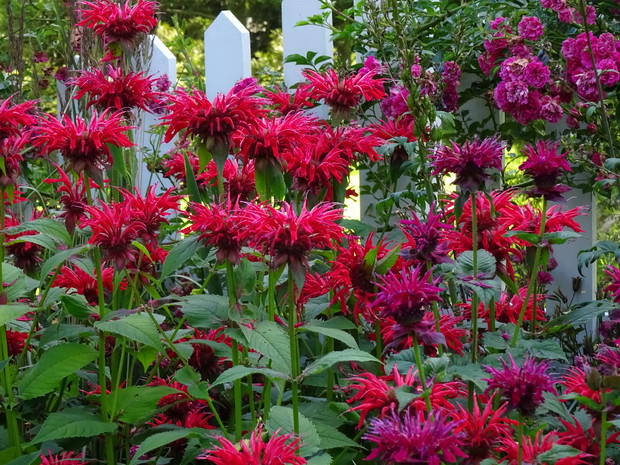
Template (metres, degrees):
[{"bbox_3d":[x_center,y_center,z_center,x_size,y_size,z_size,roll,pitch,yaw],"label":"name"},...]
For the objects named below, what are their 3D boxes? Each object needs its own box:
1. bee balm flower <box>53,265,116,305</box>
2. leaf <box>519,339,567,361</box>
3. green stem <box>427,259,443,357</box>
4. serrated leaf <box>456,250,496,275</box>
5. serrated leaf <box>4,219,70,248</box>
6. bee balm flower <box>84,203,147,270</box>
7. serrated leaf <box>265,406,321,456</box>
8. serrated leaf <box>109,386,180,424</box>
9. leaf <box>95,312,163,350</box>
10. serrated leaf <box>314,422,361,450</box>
[{"bbox_3d":[-0.236,0.056,2.350,0.077,0.046,0.077,-1,3,0],"label":"bee balm flower"},{"bbox_3d":[0.231,0.117,2.200,0.053,0.014,0.035,23,29,17],"label":"leaf"},{"bbox_3d":[0.121,0.073,2.120,0.006,0.093,0.006,-6,0,0],"label":"green stem"},{"bbox_3d":[0.174,0.031,2.300,0.042,0.040,0.012,0,-37,0],"label":"serrated leaf"},{"bbox_3d":[-0.260,0.000,2.100,0.067,0.019,0.033,23,34,9],"label":"serrated leaf"},{"bbox_3d":[-0.186,0.003,2.100,0.061,0.067,0.061,-7,6,0],"label":"bee balm flower"},{"bbox_3d":[-0.017,0.191,2.100,0.053,0.050,0.030,-1,3,0],"label":"serrated leaf"},{"bbox_3d":[-0.159,0.168,2.150,0.072,0.014,0.038,-19,49,-5],"label":"serrated leaf"},{"bbox_3d":[-0.166,0.091,2.030,0.065,0.035,0.040,-1,3,0],"label":"leaf"},{"bbox_3d":[0.024,0.190,2.050,0.057,0.013,0.035,30,39,15],"label":"serrated leaf"}]

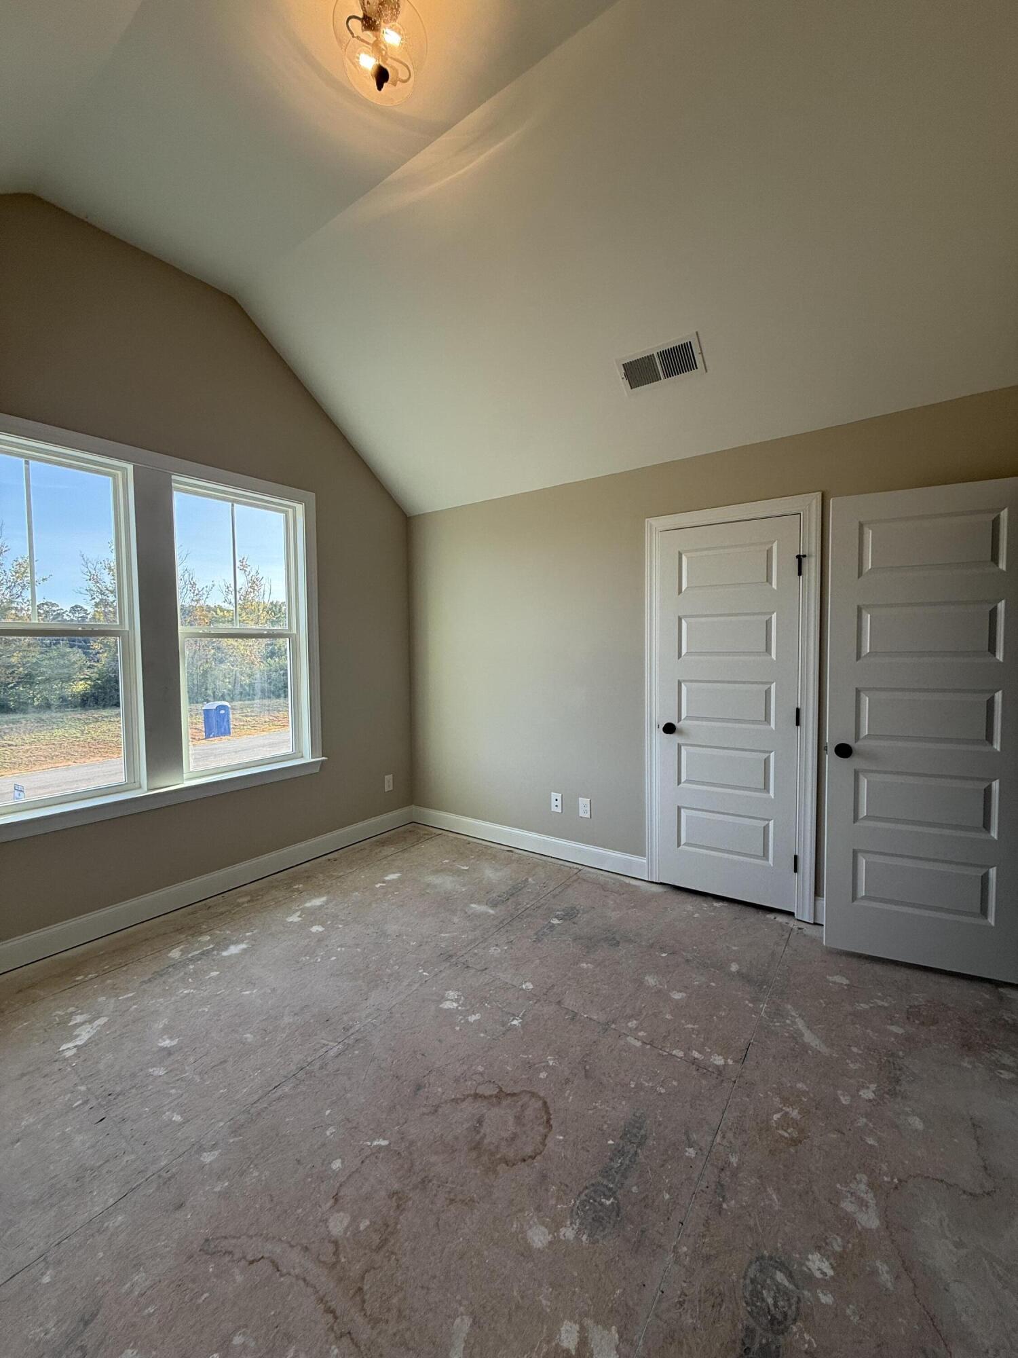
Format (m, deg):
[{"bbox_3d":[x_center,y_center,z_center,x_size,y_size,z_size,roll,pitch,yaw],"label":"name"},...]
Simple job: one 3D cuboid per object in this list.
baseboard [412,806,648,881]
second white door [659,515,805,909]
[{"bbox_3d":[0.033,1.112,3.868,1.971,0.137,0.020,2,4,36],"label":"baseboard"},{"bbox_3d":[1.181,0.187,3.007,0.723,2.032,0.040,2,4,36],"label":"second white door"}]

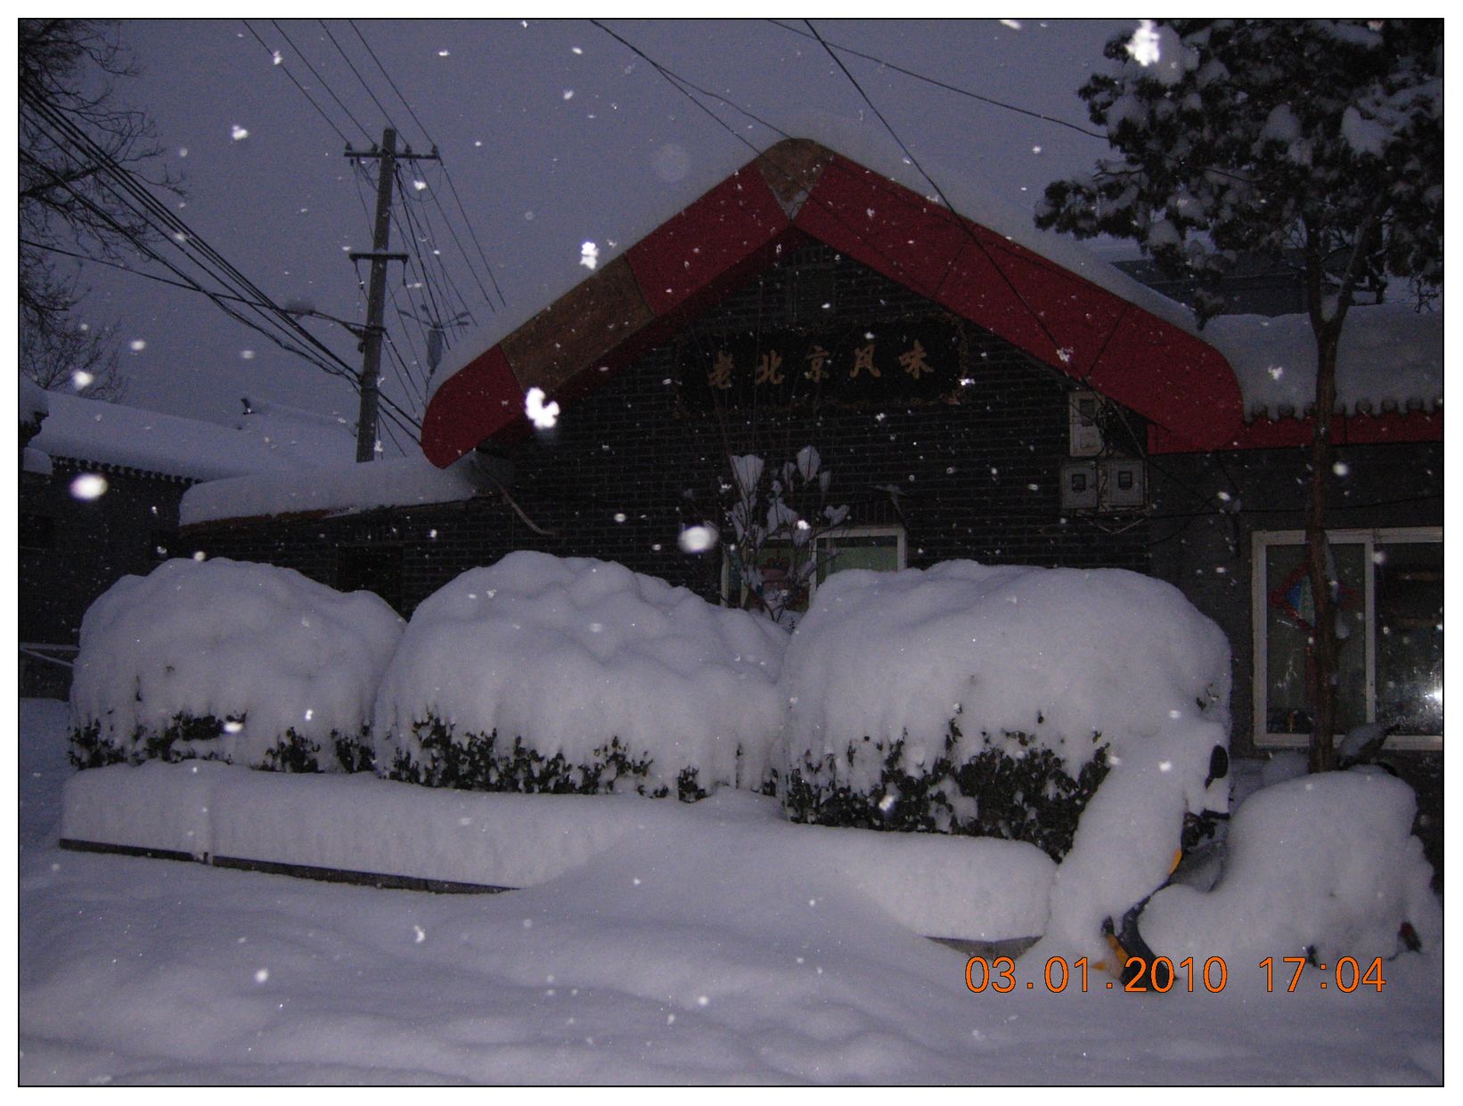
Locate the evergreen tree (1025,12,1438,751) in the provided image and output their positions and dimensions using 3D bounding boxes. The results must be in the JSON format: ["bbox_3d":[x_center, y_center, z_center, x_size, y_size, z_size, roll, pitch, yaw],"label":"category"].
[{"bbox_3d":[3.400,-0.926,8.770,3.200,6.000,3.100,-1,-3,27],"label":"evergreen tree"}]

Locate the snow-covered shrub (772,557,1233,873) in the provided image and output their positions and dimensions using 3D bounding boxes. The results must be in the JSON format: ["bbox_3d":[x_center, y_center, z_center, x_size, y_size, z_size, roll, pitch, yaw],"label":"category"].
[{"bbox_3d":[1.469,0.820,8.328,2.332,1.539,1.600,-1,-3,27],"label":"snow-covered shrub"}]

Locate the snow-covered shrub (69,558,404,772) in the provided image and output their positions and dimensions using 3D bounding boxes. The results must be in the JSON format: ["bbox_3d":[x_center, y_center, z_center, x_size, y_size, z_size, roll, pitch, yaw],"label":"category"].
[{"bbox_3d":[-3.500,0.782,10.866,2.162,1.470,1.600,-1,-3,27],"label":"snow-covered shrub"}]

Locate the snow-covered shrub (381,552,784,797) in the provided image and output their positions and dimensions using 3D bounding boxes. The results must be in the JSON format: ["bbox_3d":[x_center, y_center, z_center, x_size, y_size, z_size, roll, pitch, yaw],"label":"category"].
[{"bbox_3d":[-0.944,0.738,9.564,2.499,1.475,1.600,-1,-3,27],"label":"snow-covered shrub"}]

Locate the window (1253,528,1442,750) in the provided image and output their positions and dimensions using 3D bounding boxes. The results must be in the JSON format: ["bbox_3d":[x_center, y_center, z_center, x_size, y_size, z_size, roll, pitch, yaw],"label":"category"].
[{"bbox_3d":[3.953,0.535,9.501,1.380,1.380,0.100,-1,-3,24],"label":"window"}]

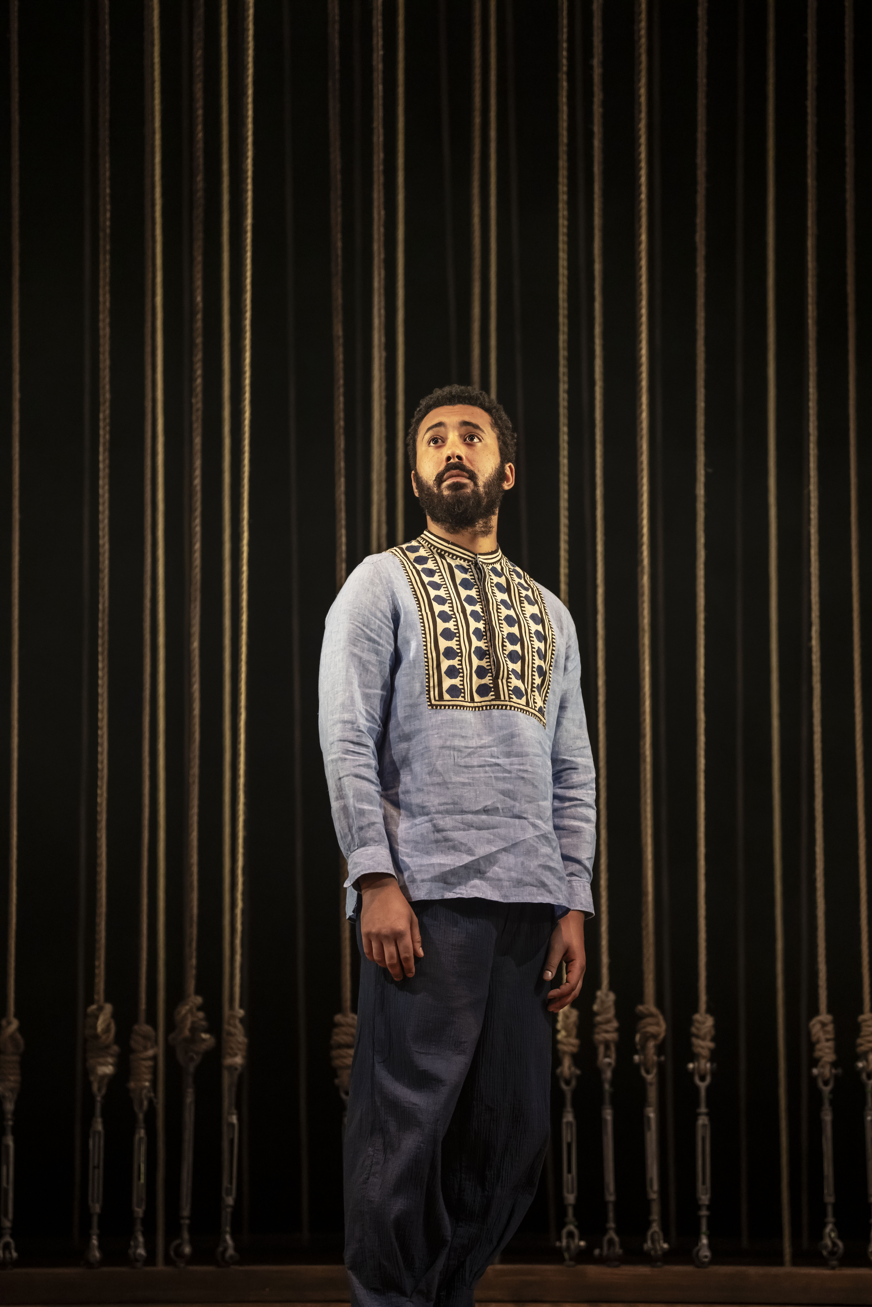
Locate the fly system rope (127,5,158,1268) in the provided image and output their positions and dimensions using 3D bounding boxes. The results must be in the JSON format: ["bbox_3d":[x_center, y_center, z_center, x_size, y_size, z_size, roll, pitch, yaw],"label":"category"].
[{"bbox_3d":[-0.654,-0.068,8.245,0.062,2.859,0.060,0,-6,0],"label":"fly system rope"}]

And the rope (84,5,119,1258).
[{"bbox_3d":[-0.756,-0.068,8.245,0.068,2.859,0.060,0,-6,0],"label":"rope"}]

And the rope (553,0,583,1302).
[{"bbox_3d":[0.295,-0.069,8.244,0.062,2.857,0.060,0,-6,0],"label":"rope"}]

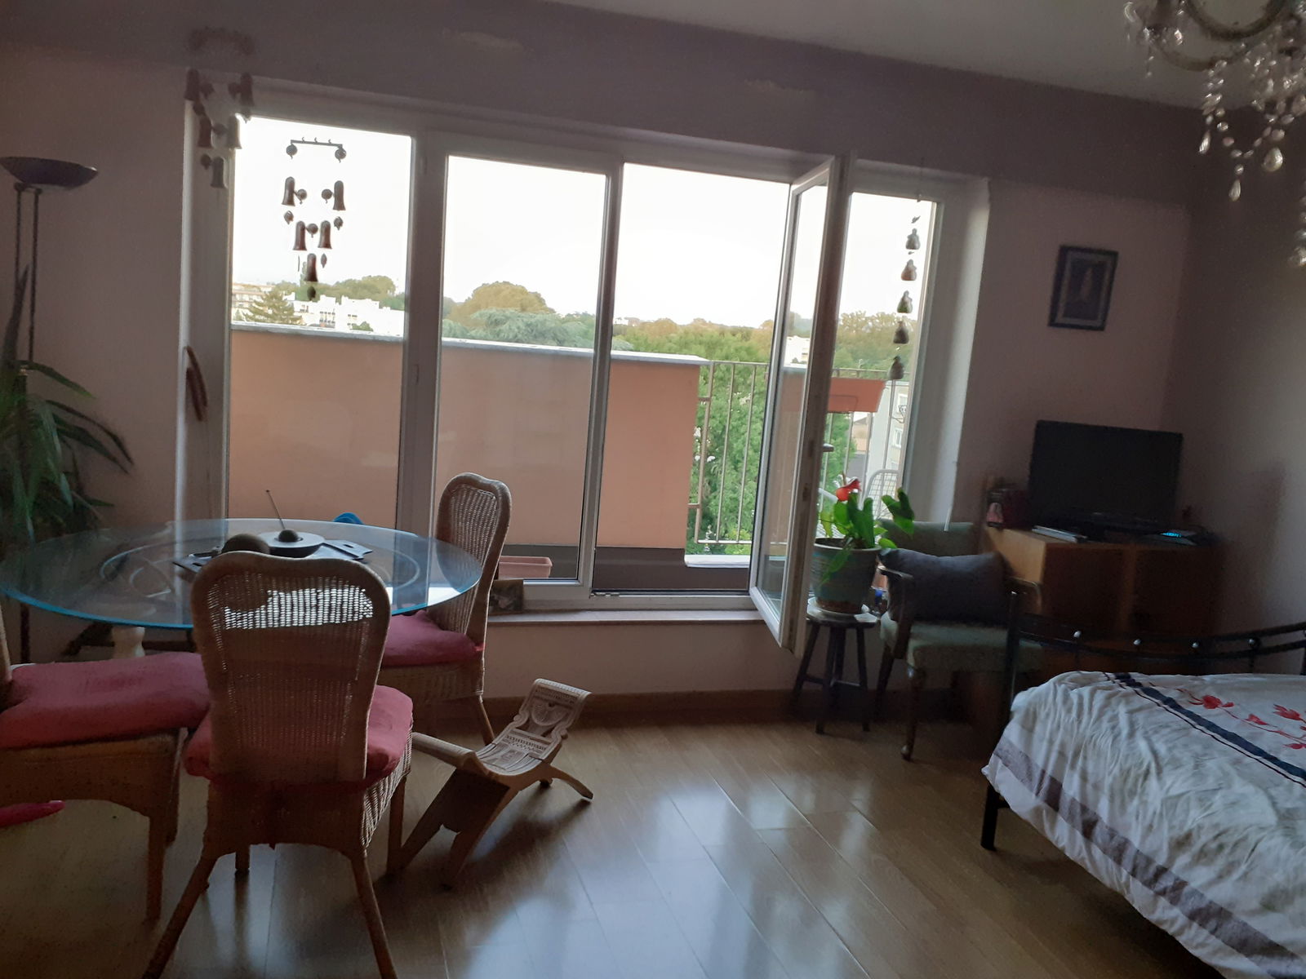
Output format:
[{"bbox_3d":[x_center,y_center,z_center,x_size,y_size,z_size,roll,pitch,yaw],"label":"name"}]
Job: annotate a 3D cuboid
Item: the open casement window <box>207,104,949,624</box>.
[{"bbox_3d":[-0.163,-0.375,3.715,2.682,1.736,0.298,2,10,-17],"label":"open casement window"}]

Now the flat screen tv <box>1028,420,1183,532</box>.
[{"bbox_3d":[1.761,-0.024,4.005,0.559,0.450,0.179,4,9,-2],"label":"flat screen tv"}]

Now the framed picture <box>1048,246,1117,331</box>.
[{"bbox_3d":[1.754,-0.821,4.152,0.291,0.328,0.022,2,10,-17],"label":"framed picture"}]

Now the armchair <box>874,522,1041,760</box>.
[{"bbox_3d":[1.157,0.572,3.959,0.539,0.775,0.514,2,10,-14],"label":"armchair"}]

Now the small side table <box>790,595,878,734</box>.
[{"bbox_3d":[0.710,0.696,3.990,0.298,0.447,0.298,2,10,-17],"label":"small side table"}]

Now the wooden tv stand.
[{"bbox_3d":[1.797,0.574,4.236,0.805,0.790,0.364,2,10,-17],"label":"wooden tv stand"}]

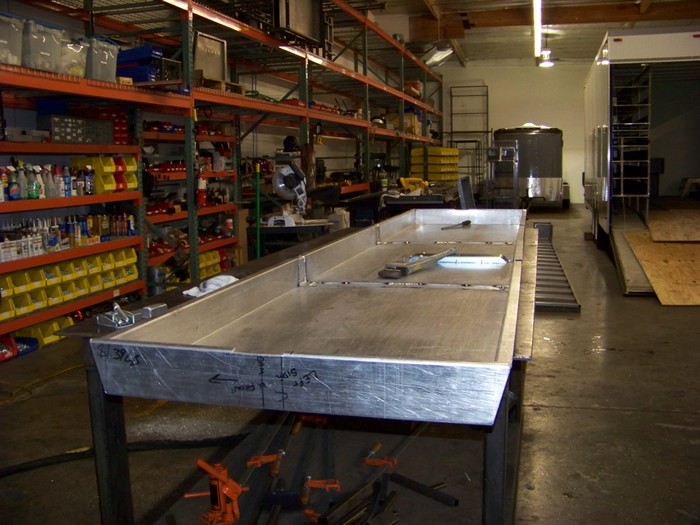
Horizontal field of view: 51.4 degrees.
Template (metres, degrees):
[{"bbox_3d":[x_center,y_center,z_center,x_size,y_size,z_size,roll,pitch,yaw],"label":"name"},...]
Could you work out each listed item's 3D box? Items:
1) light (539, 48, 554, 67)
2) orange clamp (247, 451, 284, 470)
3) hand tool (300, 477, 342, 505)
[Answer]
[{"bbox_3d":[4.944,-5.148,18.300,0.380,0.410,0.380,1,8,15],"label":"light"},{"bbox_3d":[-0.409,0.963,3.537,0.170,0.045,0.065,-16,6,8],"label":"orange clamp"},{"bbox_3d":[-0.130,1.019,3.261,0.175,0.050,0.190,-1,8,2],"label":"hand tool"}]

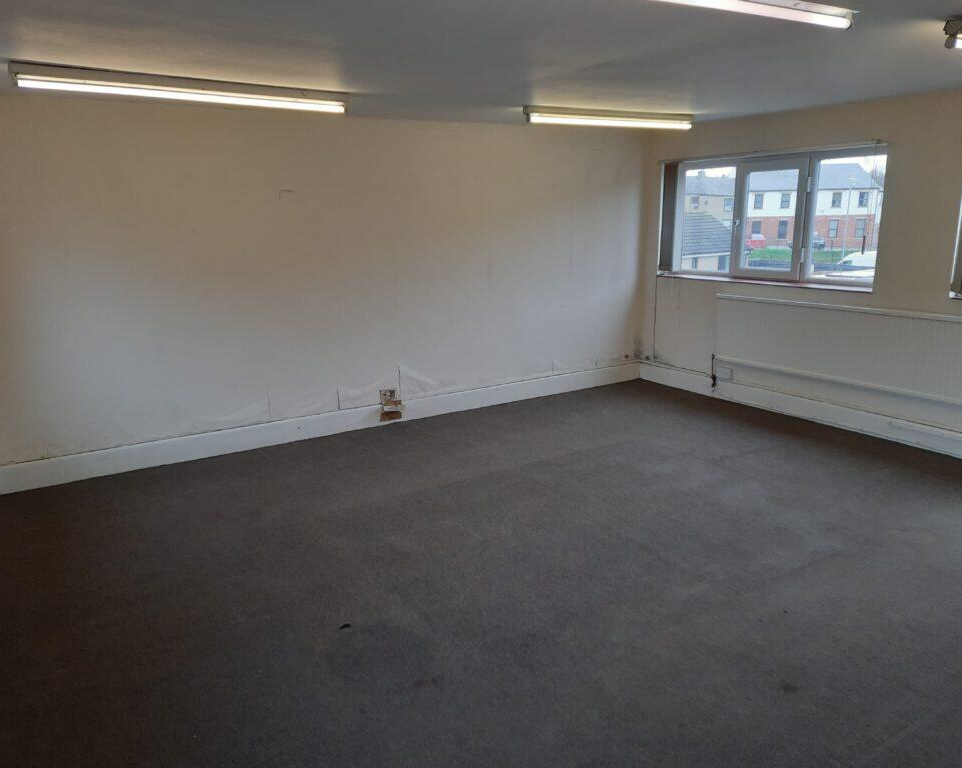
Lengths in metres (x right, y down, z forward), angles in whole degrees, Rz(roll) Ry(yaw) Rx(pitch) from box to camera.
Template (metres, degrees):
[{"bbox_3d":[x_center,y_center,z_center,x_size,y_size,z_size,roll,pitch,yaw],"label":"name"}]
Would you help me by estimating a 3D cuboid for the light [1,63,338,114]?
[{"bbox_3d":[-1.393,-1.452,3.517,1.555,0.100,0.060,-9,16,-33],"label":"light"}]

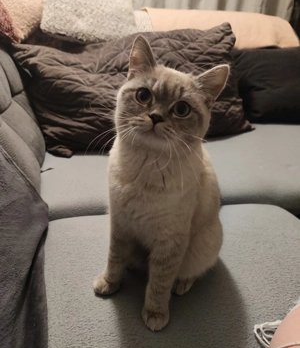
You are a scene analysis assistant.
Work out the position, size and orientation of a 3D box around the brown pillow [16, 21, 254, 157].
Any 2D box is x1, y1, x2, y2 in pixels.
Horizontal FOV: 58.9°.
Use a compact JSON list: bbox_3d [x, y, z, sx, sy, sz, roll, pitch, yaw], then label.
[{"bbox_3d":[0.005,-0.325,0.985,0.790,0.420,0.200,-11,0,-16],"label":"brown pillow"}]

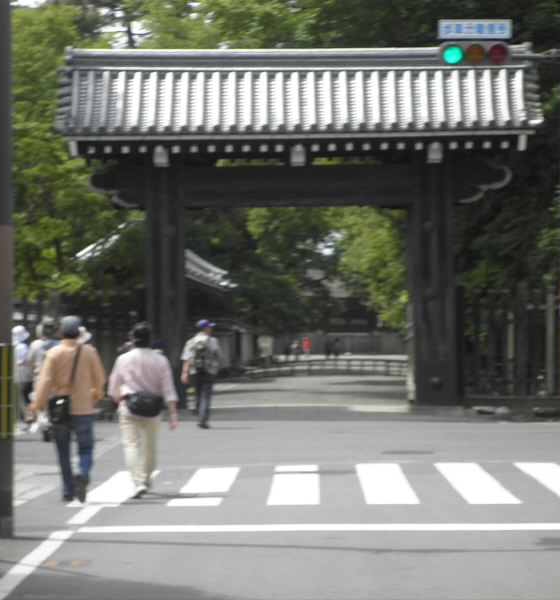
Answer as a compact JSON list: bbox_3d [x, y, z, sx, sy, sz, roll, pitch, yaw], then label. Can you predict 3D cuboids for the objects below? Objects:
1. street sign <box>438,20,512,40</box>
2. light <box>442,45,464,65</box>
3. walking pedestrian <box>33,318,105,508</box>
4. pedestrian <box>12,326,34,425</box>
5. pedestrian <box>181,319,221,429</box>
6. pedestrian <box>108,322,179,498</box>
[{"bbox_3d":[3.172,-4.381,40.500,1.180,0.310,0.060,0,-1,2],"label":"street sign"},{"bbox_3d":[2.815,-3.983,40.500,0.360,0.350,0.270,0,-1,2],"label":"light"},{"bbox_3d":[-1.930,0.997,23.000,0.640,1.700,0.500,0,-1,0],"label":"walking pedestrian"},{"bbox_3d":[-4.054,1.205,39.300,0.480,1.606,0.480,0,-1,-45],"label":"pedestrian"},{"bbox_3d":[-1.223,1.153,38.900,0.600,1.699,0.500,-1,-1,11],"label":"pedestrian"},{"bbox_3d":[-1.296,1.040,23.700,0.640,1.662,0.500,0,-1,3],"label":"pedestrian"}]

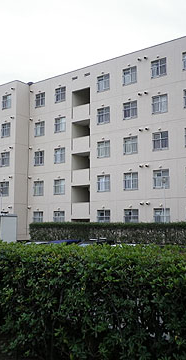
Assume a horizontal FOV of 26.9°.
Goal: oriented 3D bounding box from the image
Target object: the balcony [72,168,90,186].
[{"bbox_3d":[-0.838,-0.182,31.602,1.862,1.329,0.450,-5,-8,37],"label":"balcony"}]

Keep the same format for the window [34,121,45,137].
[{"bbox_3d":[-4.730,-4.530,34.471,1.179,1.227,0.150,-5,-8,37],"label":"window"}]

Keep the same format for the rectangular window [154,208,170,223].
[{"bbox_3d":[4.779,2.589,26.780,1.192,1.246,0.150,-5,-8,37],"label":"rectangular window"}]

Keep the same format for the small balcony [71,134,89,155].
[{"bbox_3d":[-0.871,-2.772,31.766,1.919,1.335,0.400,-5,-8,37],"label":"small balcony"}]

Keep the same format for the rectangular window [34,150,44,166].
[{"bbox_3d":[-4.920,-1.948,35.451,1.197,1.287,0.150,-5,-8,37],"label":"rectangular window"}]

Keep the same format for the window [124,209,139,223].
[{"bbox_3d":[2.738,2.714,27.901,1.179,1.227,0.150,-5,-8,37],"label":"window"}]

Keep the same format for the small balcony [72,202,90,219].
[{"bbox_3d":[-0.846,2.481,31.297,1.853,1.338,0.450,-5,-8,37],"label":"small balcony"}]

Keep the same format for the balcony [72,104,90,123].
[{"bbox_3d":[-0.739,-5.474,32.328,1.798,1.320,0.800,-5,-8,37],"label":"balcony"}]

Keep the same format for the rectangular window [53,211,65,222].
[{"bbox_3d":[-2.751,3.177,31.704,1.179,1.234,0.150,-5,-8,37],"label":"rectangular window"}]

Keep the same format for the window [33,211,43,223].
[{"bbox_3d":[-4.739,3.366,33.548,1.179,1.227,0.150,-5,-8,37],"label":"window"}]

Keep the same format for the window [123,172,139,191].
[{"bbox_3d":[2.818,0.098,28.565,1.183,1.246,0.150,-5,-8,37],"label":"window"}]

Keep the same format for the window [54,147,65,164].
[{"bbox_3d":[-2.750,-2.027,32.321,1.179,1.234,0.150,-5,-8,37],"label":"window"}]

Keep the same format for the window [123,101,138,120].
[{"bbox_3d":[2.819,-5.175,29.032,1.194,1.246,0.150,-5,-8,37],"label":"window"}]

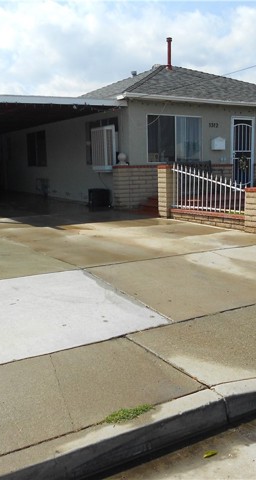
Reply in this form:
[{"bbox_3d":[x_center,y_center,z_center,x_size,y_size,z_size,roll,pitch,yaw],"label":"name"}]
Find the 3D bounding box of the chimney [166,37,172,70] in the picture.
[{"bbox_3d":[1.333,-5.971,15.456,0.180,1.010,0.180,-6,11,-31],"label":"chimney"}]

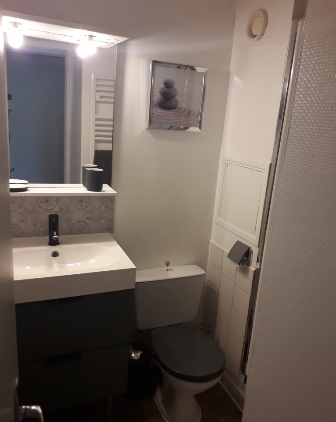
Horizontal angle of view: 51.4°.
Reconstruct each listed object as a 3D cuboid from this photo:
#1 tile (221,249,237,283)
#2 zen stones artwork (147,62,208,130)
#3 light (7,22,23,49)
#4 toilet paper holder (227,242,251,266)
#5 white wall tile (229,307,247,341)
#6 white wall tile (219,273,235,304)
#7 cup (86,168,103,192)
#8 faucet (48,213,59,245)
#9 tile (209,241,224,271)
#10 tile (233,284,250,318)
[{"bbox_3d":[0.380,0.337,2.128,0.012,0.151,0.154,-2,16,-24],"label":"tile"},{"bbox_3d":[0.052,-0.623,1.931,0.340,0.348,0.025,-2,15,-24],"label":"zen stones artwork"},{"bbox_3d":[-0.656,-0.759,1.513,0.062,0.094,0.062,-2,16,-24],"label":"light"},{"bbox_3d":[0.393,0.243,1.952,0.074,0.115,0.130,-2,15,-24],"label":"toilet paper holder"},{"bbox_3d":[0.413,0.665,2.042,0.010,0.150,0.150,-2,15,-24],"label":"white wall tile"},{"bbox_3d":[0.364,0.479,2.139,0.010,0.150,0.150,-2,15,-24],"label":"white wall tile"},{"bbox_3d":[-0.377,-0.158,1.792,0.083,0.107,0.083,-2,15,-24],"label":"cup"},{"bbox_3d":[-0.551,0.102,1.706,0.050,0.157,0.130,-2,15,-24],"label":"faucet"},{"bbox_3d":[0.318,0.297,2.267,0.012,0.151,0.154,-2,16,-24],"label":"tile"},{"bbox_3d":[0.429,0.523,2.028,0.012,0.151,0.152,-2,16,-24],"label":"tile"}]

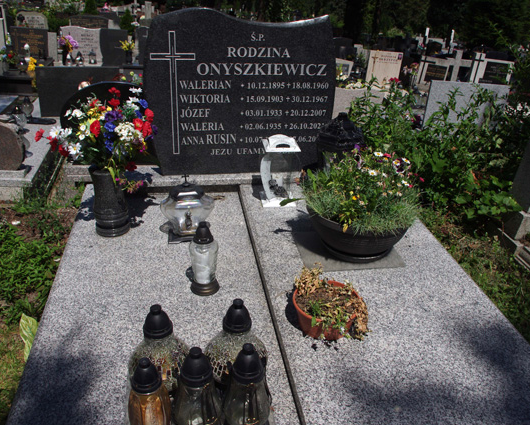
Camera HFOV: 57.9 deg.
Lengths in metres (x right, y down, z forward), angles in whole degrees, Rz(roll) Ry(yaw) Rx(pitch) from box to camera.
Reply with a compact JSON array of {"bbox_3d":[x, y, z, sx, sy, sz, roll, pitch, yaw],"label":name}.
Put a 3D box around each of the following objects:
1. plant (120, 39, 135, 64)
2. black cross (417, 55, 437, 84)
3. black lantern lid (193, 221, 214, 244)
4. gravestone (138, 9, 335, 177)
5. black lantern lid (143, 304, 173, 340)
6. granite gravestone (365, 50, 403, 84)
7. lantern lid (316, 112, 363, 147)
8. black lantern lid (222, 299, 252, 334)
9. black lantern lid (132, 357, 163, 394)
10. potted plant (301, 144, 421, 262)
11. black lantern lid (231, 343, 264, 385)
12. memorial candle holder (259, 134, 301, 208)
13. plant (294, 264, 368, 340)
[{"bbox_3d":[-2.050,-2.403,7.200,0.240,0.400,0.230,-1,28,-9],"label":"plant"},{"bbox_3d":[2.519,-2.229,7.500,0.250,0.480,0.040,8,28,9],"label":"black cross"},{"bbox_3d":[-0.212,0.067,1.674,0.068,0.059,0.068,2,29,-1],"label":"black lantern lid"},{"bbox_3d":[-0.122,-0.590,2.423,0.925,0.810,0.100,-3,28,-10],"label":"gravestone"},{"bbox_3d":[-0.286,0.282,1.279,0.077,0.071,0.077,-3,30,-10],"label":"black lantern lid"},{"bbox_3d":[1.853,-2.227,7.435,0.510,0.620,0.090,3,29,0],"label":"granite gravestone"},{"bbox_3d":[0.364,-0.407,2.331,0.220,0.140,0.200,-3,30,-10],"label":"lantern lid"},{"bbox_3d":[-0.069,0.259,1.231,0.074,0.069,0.074,2,30,-1],"label":"black lantern lid"},{"bbox_3d":[-0.294,0.393,1.181,0.075,0.070,0.075,-3,30,-10],"label":"black lantern lid"},{"bbox_3d":[0.384,-0.050,2.026,0.485,0.395,0.460,-3,30,-10],"label":"potted plant"},{"bbox_3d":[-0.034,0.334,1.081,0.074,0.076,0.074,2,30,-1],"label":"black lantern lid"},{"bbox_3d":[0.066,-0.199,2.320,0.165,0.310,0.165,-3,30,-10],"label":"memorial candle holder"},{"bbox_3d":[0.208,0.308,1.604,0.245,0.165,0.245,-3,30,-10],"label":"plant"}]

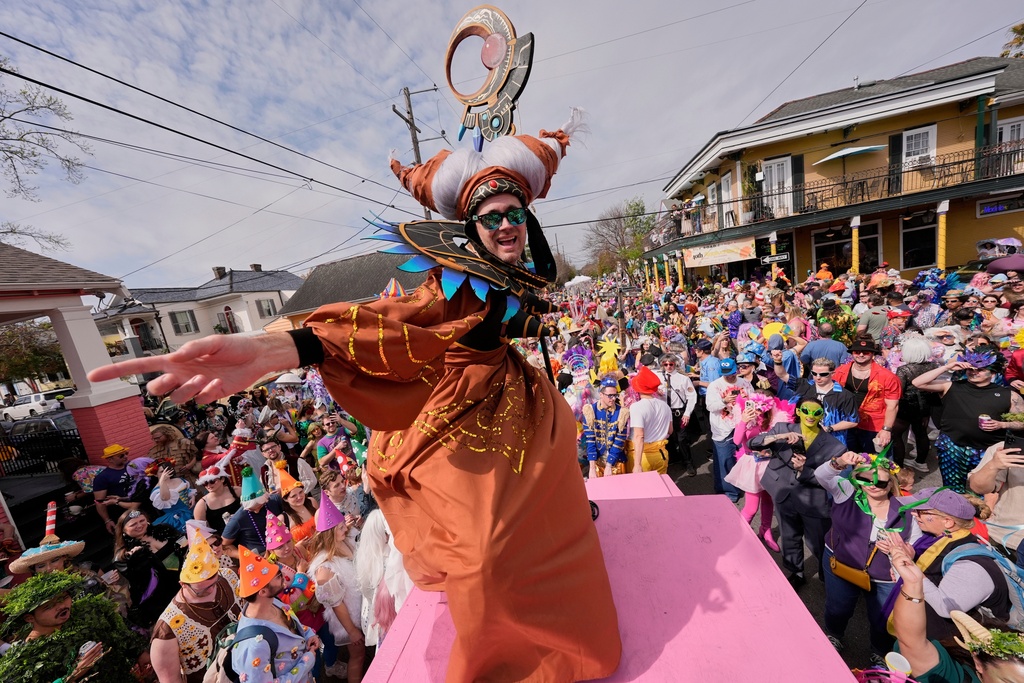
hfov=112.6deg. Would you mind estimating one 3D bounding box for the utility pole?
[{"bbox_3d":[-2.898,-4.127,13.461,1.100,11.000,1.900,-7,8,12],"label":"utility pole"}]

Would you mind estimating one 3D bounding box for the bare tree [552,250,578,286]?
[{"bbox_3d":[11.248,-14.461,74.000,6.500,10.200,6.500,-7,8,12],"label":"bare tree"}]

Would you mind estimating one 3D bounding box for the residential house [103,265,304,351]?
[{"bbox_3d":[-24.400,-1.887,29.800,9.000,8.600,13.500,-7,8,12],"label":"residential house"}]

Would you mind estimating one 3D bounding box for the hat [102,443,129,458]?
[{"bbox_3d":[-5.514,1.517,4.750,0.280,0.130,0.260,-16,11,-43],"label":"hat"}]

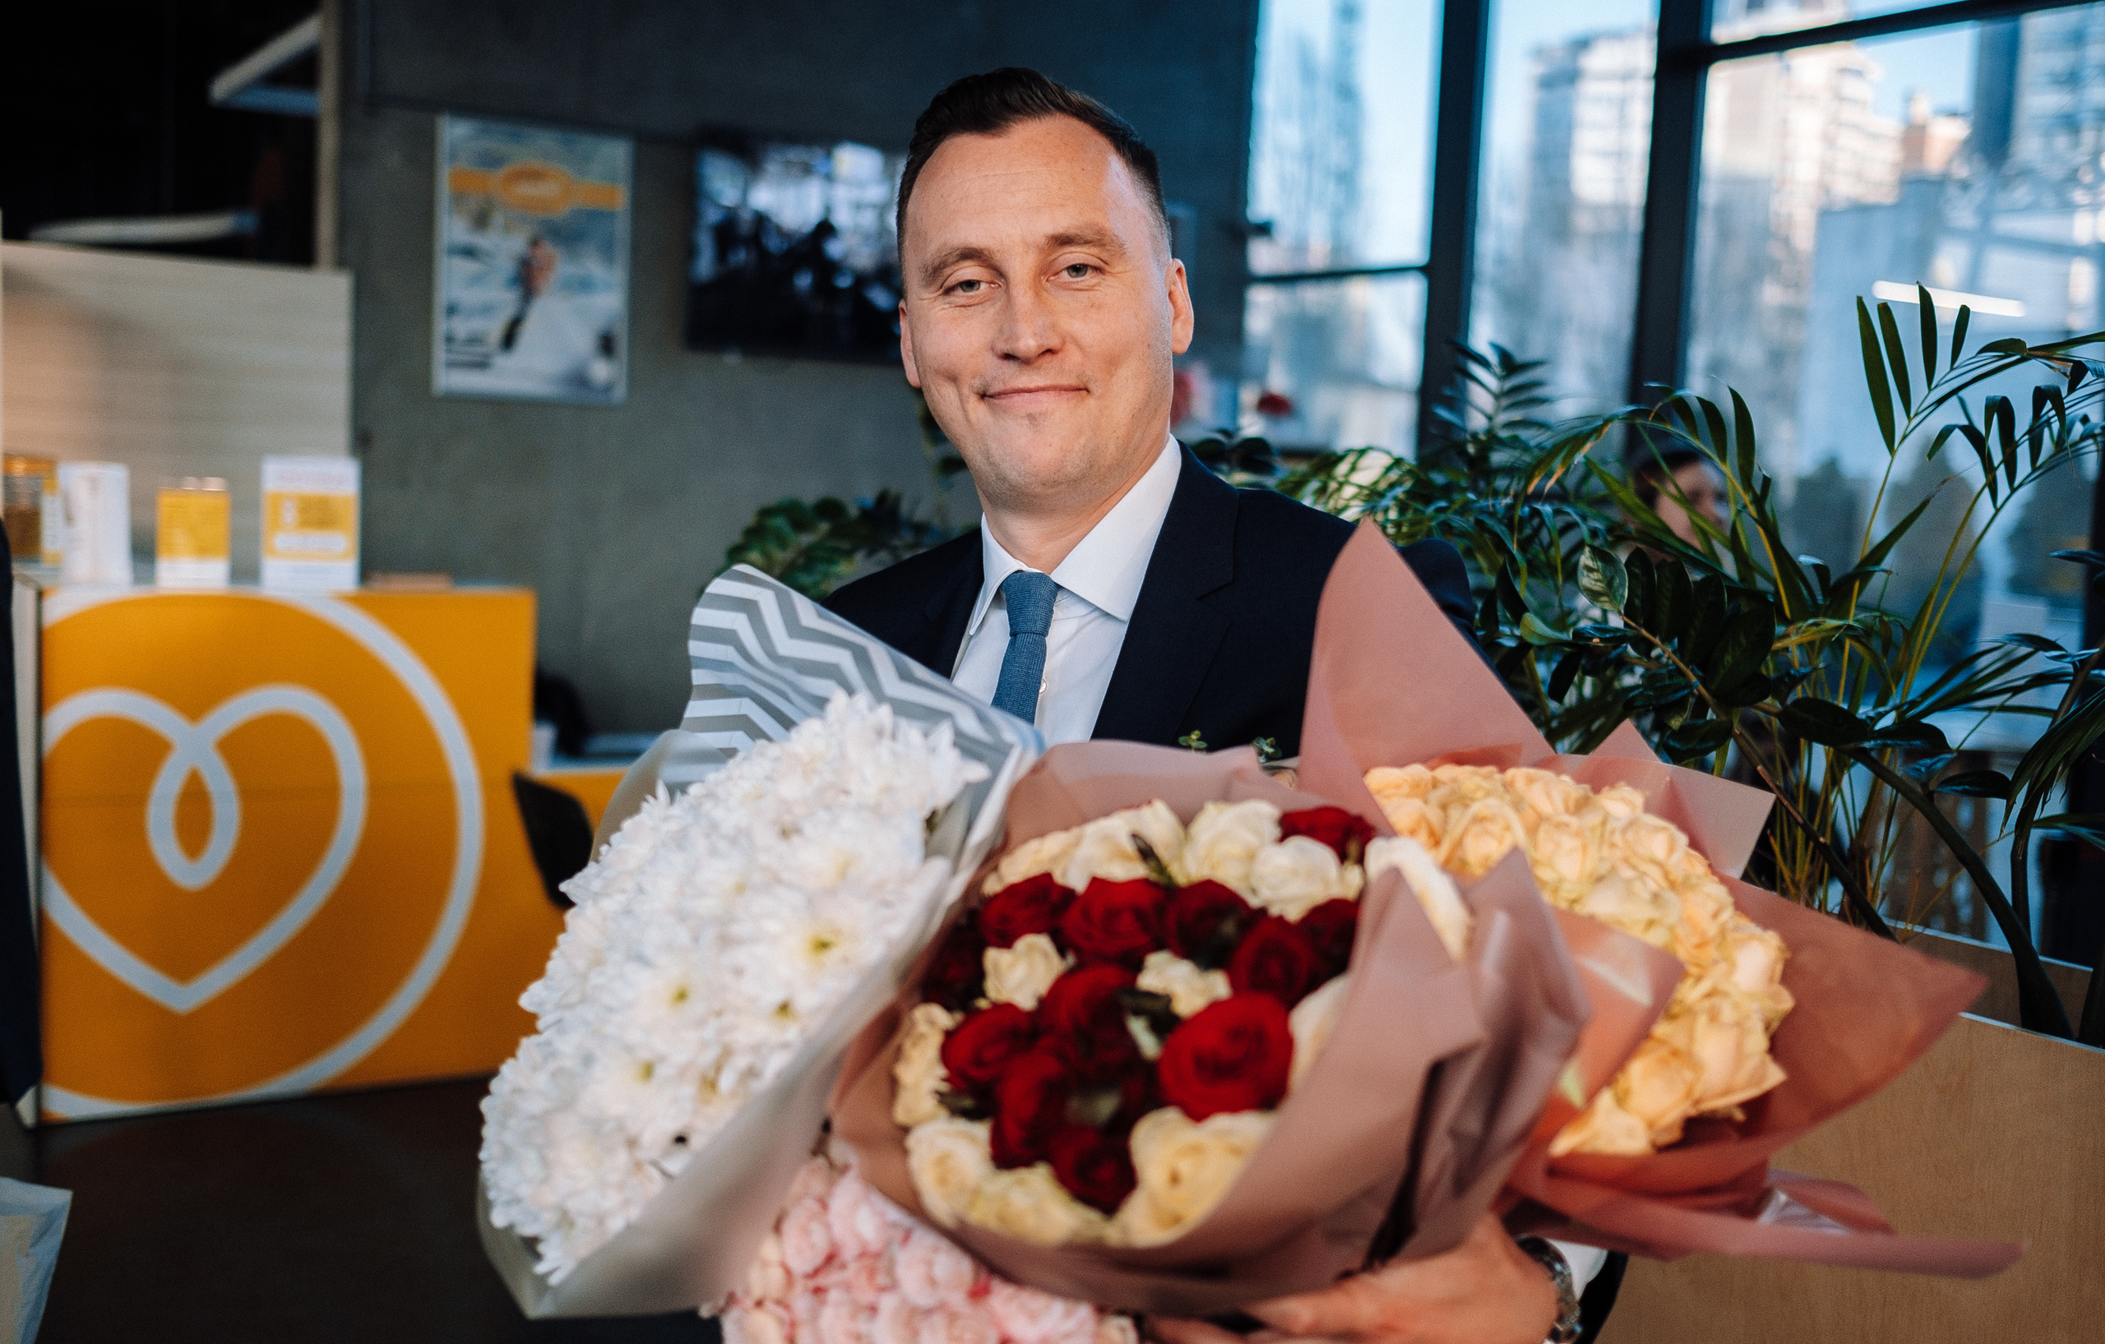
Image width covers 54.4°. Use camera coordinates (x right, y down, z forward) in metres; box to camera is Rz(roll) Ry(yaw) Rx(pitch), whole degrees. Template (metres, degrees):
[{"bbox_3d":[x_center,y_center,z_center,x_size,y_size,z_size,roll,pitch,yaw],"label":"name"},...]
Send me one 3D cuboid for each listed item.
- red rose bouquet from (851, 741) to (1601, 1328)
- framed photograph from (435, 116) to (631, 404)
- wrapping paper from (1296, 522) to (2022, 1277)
[{"bbox_3d":[0.077,0.180,0.930,0.330,0.320,0.280,-8,45,12],"label":"red rose bouquet"},{"bbox_3d":[-1.612,-1.265,6.350,0.615,0.835,0.030,-1,7,-32],"label":"framed photograph"},{"bbox_3d":[0.283,0.138,0.990,0.370,0.360,0.330,-3,47,-23],"label":"wrapping paper"}]

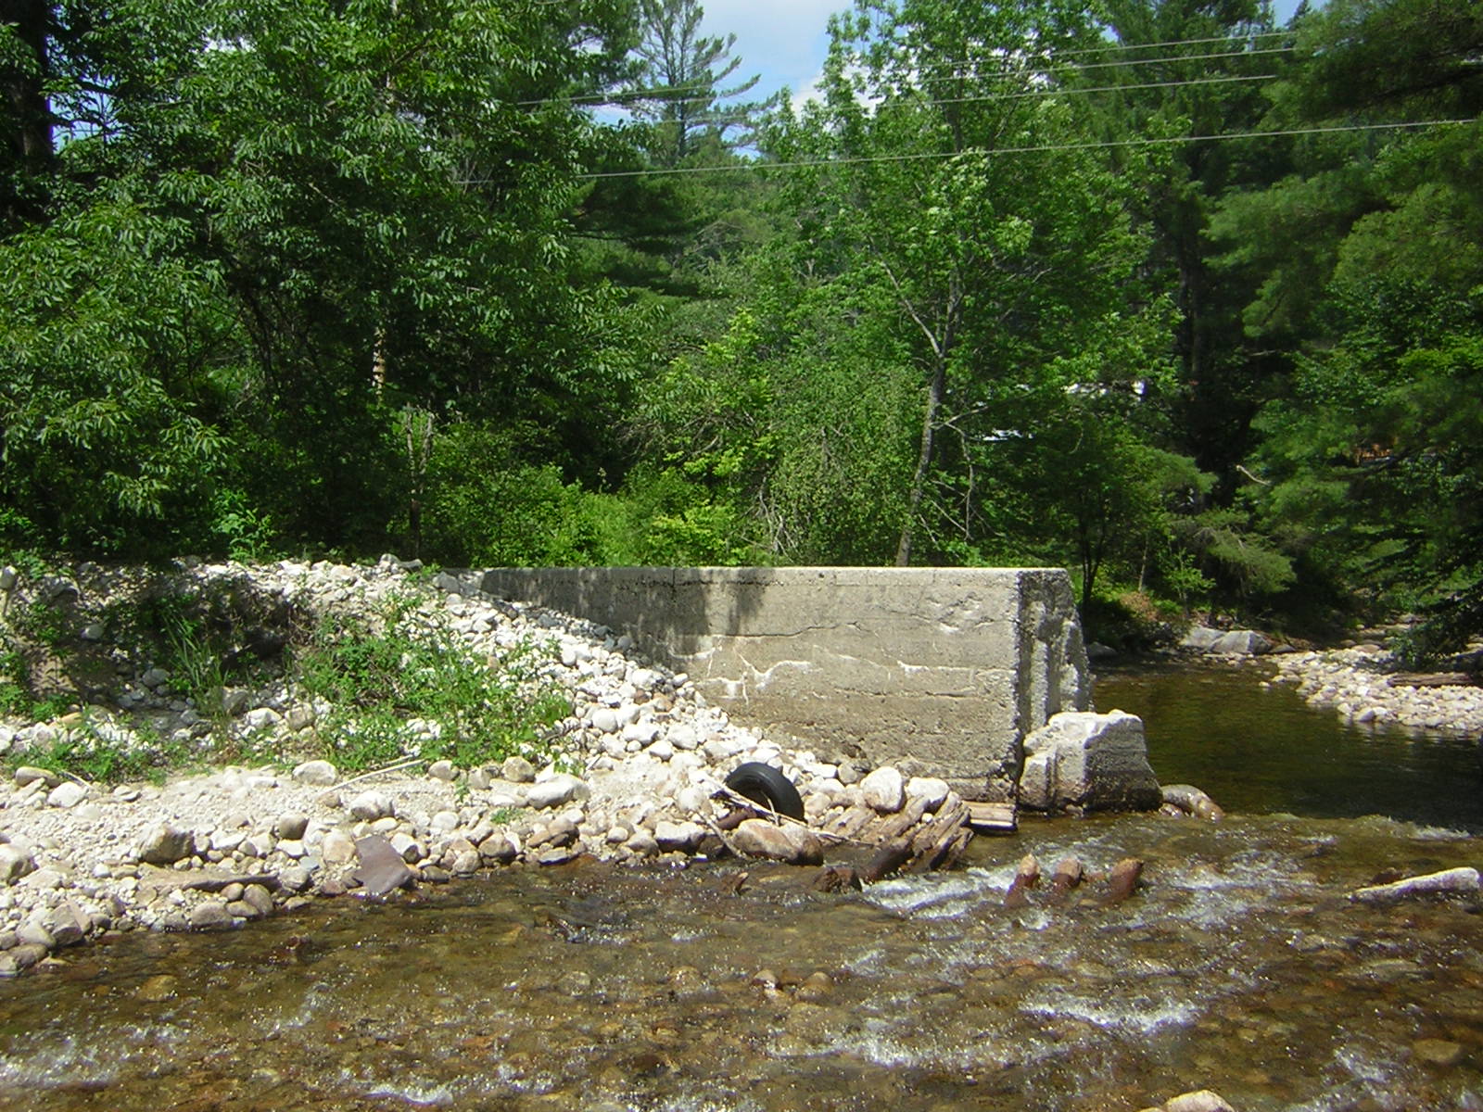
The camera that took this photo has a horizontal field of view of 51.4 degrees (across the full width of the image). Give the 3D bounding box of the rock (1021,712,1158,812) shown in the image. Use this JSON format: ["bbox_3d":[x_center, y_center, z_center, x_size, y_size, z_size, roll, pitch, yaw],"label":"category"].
[{"bbox_3d":[2.690,1.550,11.850,0.810,0.700,0.780,0,0,-27],"label":"rock"}]

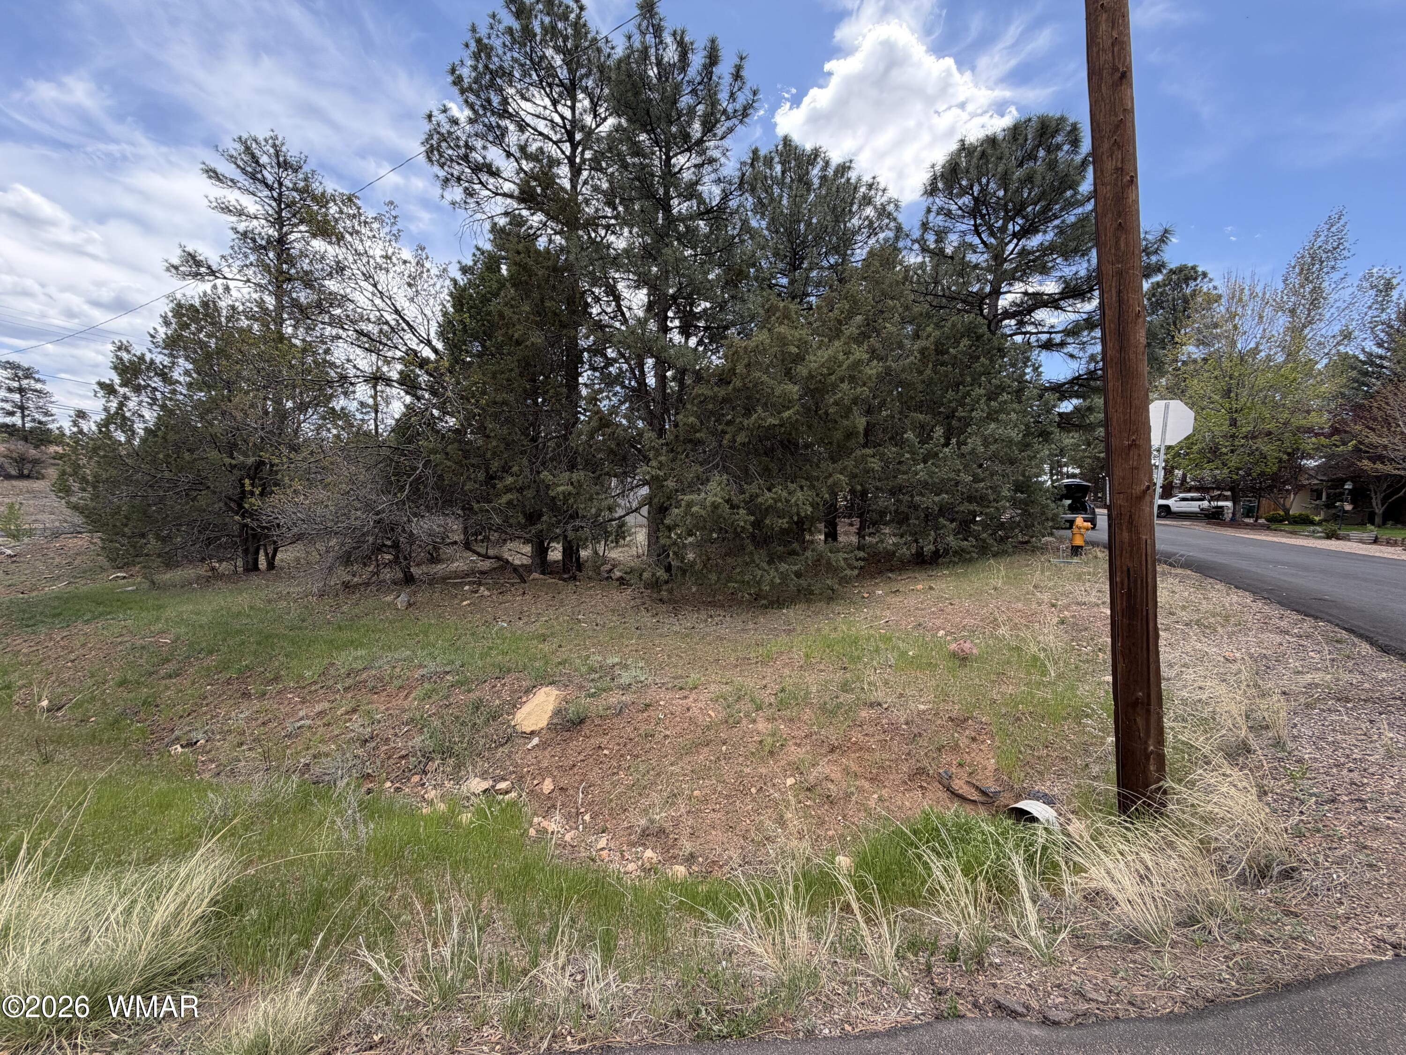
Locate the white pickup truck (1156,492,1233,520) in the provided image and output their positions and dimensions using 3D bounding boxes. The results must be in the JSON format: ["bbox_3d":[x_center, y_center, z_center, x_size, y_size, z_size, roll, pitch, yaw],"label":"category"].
[{"bbox_3d":[40.250,-1.810,47.200,5.650,1.900,2.000,1,2,23],"label":"white pickup truck"}]

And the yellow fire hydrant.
[{"bbox_3d":[7.887,0.192,11.859,0.400,0.860,0.380,1,3,29],"label":"yellow fire hydrant"}]

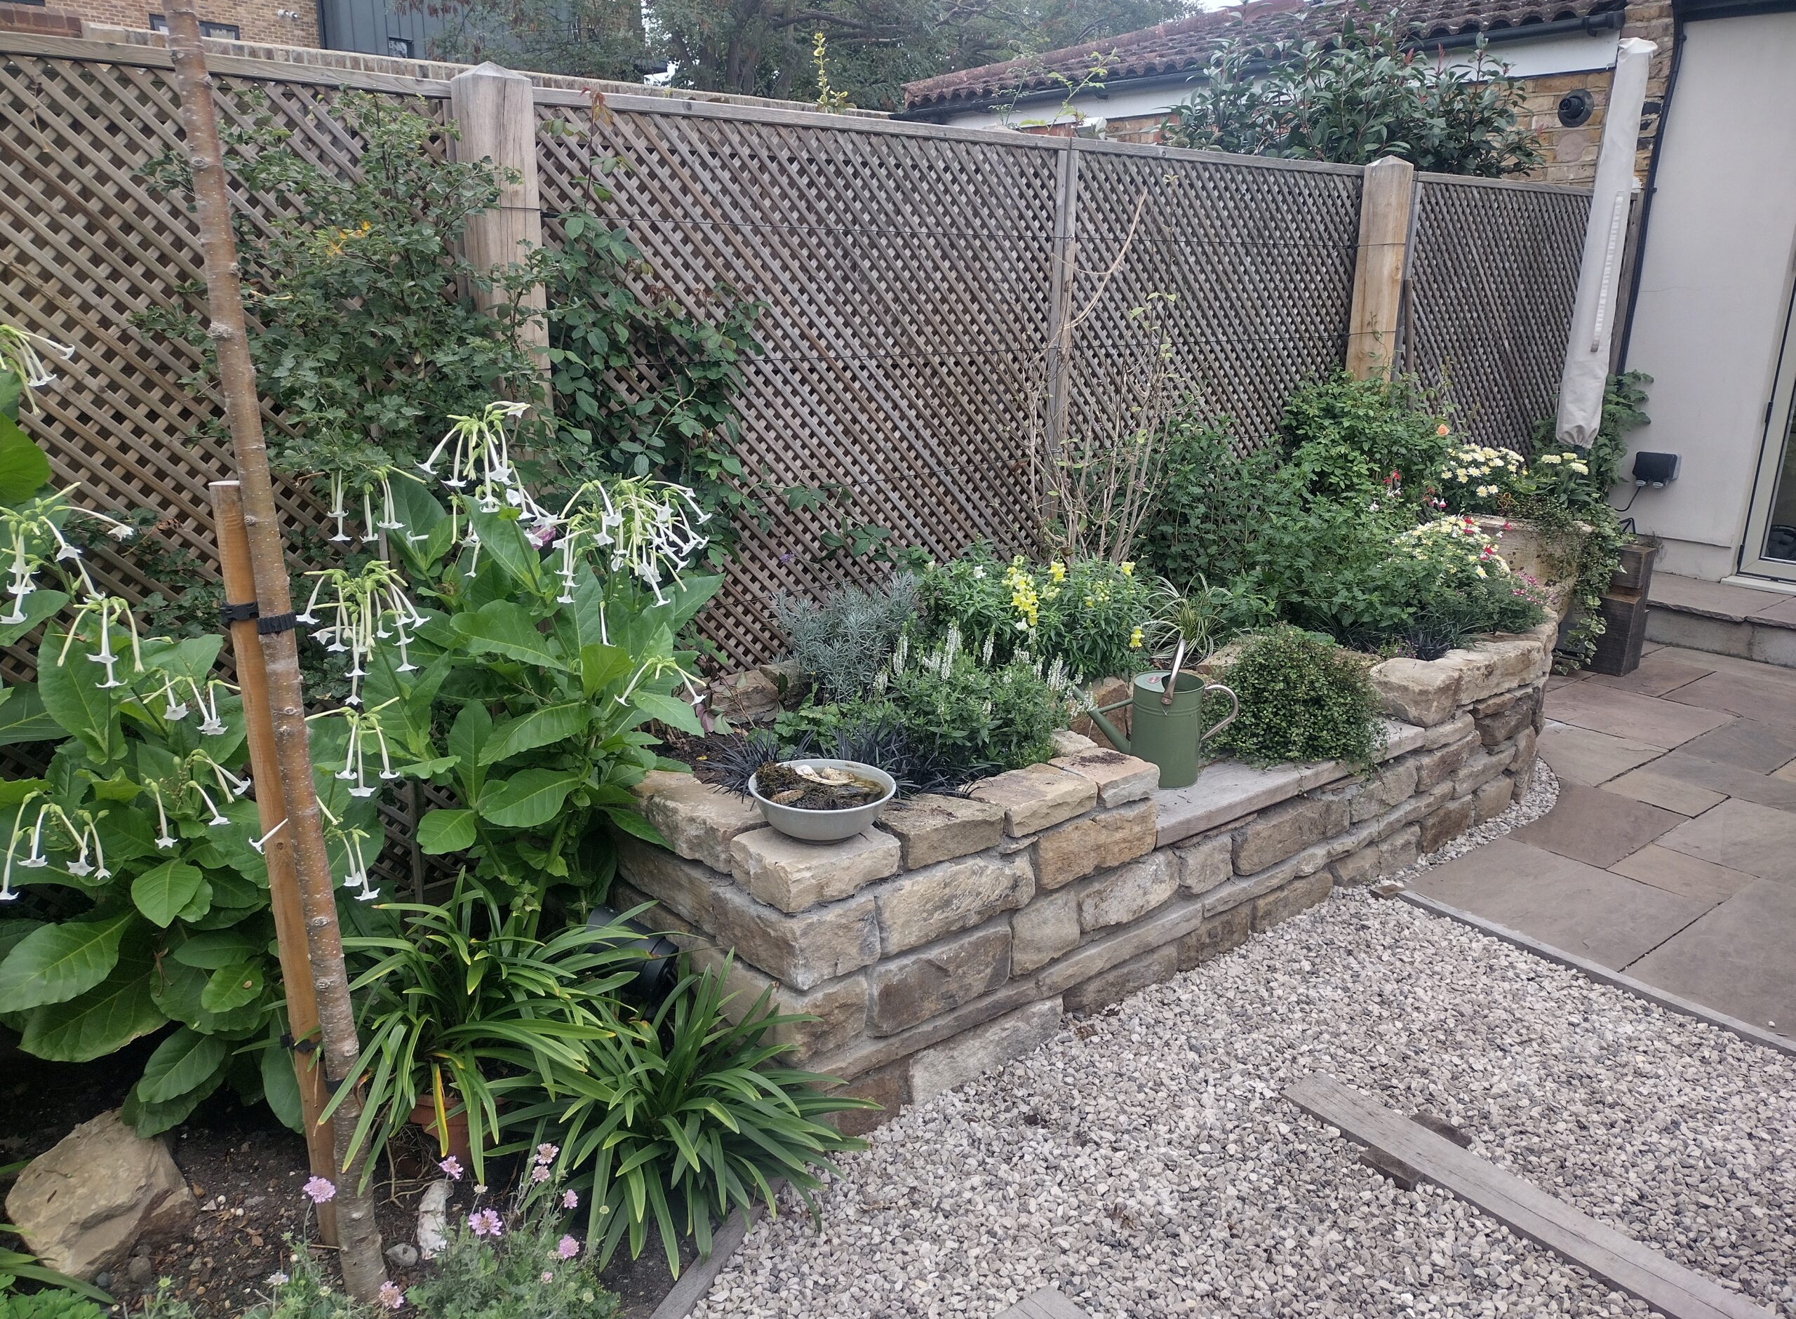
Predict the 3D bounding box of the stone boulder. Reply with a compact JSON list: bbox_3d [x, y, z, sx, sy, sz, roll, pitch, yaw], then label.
[{"bbox_3d":[-1.298,0.866,2.288,0.270,0.225,0.230,-9,19,-32],"label":"stone boulder"}]

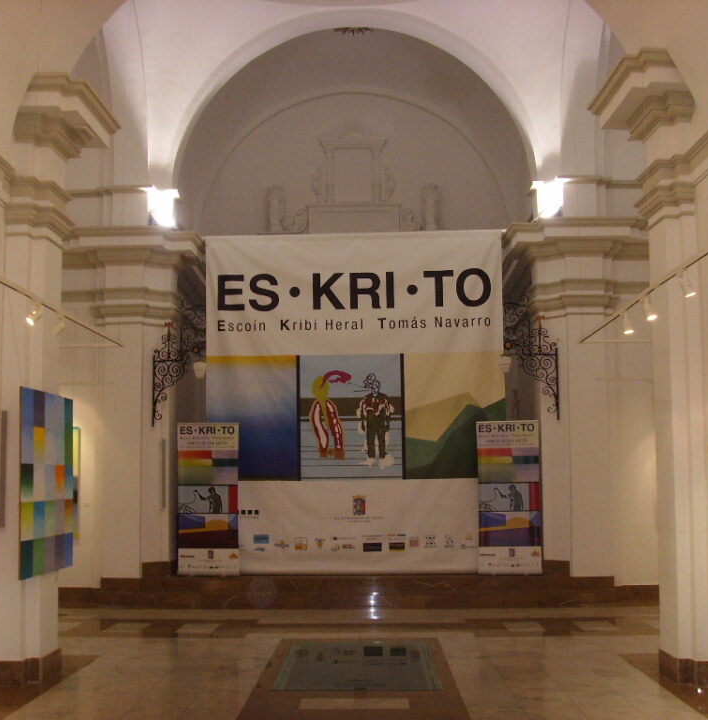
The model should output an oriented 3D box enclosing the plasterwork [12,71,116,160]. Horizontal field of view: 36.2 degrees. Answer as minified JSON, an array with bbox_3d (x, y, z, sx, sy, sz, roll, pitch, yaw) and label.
[{"bbox_3d":[-2.423,-1.960,9.104,0.573,0.402,1.367,-1,-6,1],"label":"plasterwork"}]

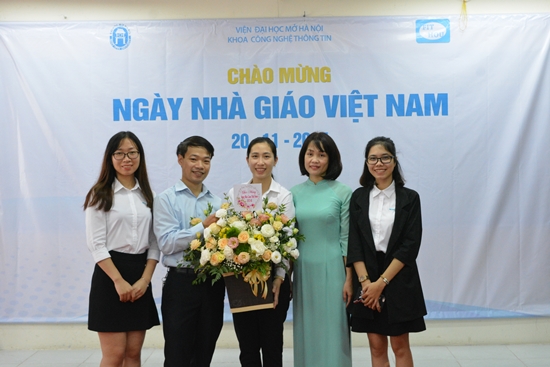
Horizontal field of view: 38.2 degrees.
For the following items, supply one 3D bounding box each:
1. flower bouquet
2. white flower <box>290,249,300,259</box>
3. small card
[{"bbox_3d":[-0.151,0.337,3.820,0.580,0.540,0.420,-5,1,0],"label":"flower bouquet"},{"bbox_3d":[0.098,0.340,3.830,0.045,0.050,0.045,-2,3,-37],"label":"white flower"},{"bbox_3d":[-0.131,0.076,3.870,0.138,0.142,0.010,-3,-3,0],"label":"small card"}]

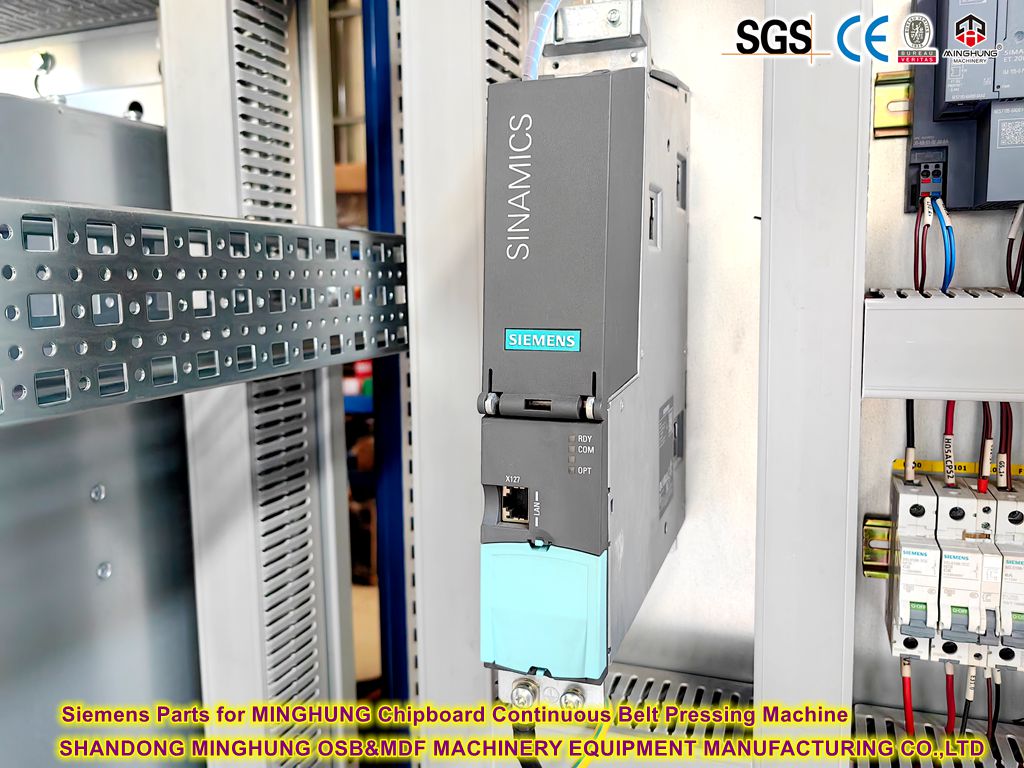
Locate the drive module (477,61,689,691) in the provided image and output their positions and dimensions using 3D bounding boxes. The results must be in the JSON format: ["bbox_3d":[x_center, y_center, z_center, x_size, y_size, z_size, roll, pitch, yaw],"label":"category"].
[{"bbox_3d":[0.044,-0.023,0.382,0.051,0.252,0.209,2,8,20],"label":"drive module"}]

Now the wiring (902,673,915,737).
[{"bbox_3d":[0.226,0.184,0.455,0.005,0.039,0.005,-6,8,21],"label":"wiring"}]

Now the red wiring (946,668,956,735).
[{"bbox_3d":[0.246,0.180,0.449,0.005,0.041,0.005,-3,12,20],"label":"red wiring"}]

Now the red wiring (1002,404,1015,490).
[{"bbox_3d":[0.258,0.033,0.415,0.005,0.046,0.006,2,8,20],"label":"red wiring"}]

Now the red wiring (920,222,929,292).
[{"bbox_3d":[0.212,-0.065,0.411,0.004,0.033,0.005,2,8,20],"label":"red wiring"}]

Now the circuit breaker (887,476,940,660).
[{"bbox_3d":[0.217,0.102,0.433,0.018,0.090,0.072,2,8,20],"label":"circuit breaker"}]

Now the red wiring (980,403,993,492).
[{"bbox_3d":[0.246,0.033,0.415,0.005,0.047,0.006,2,8,20],"label":"red wiring"}]

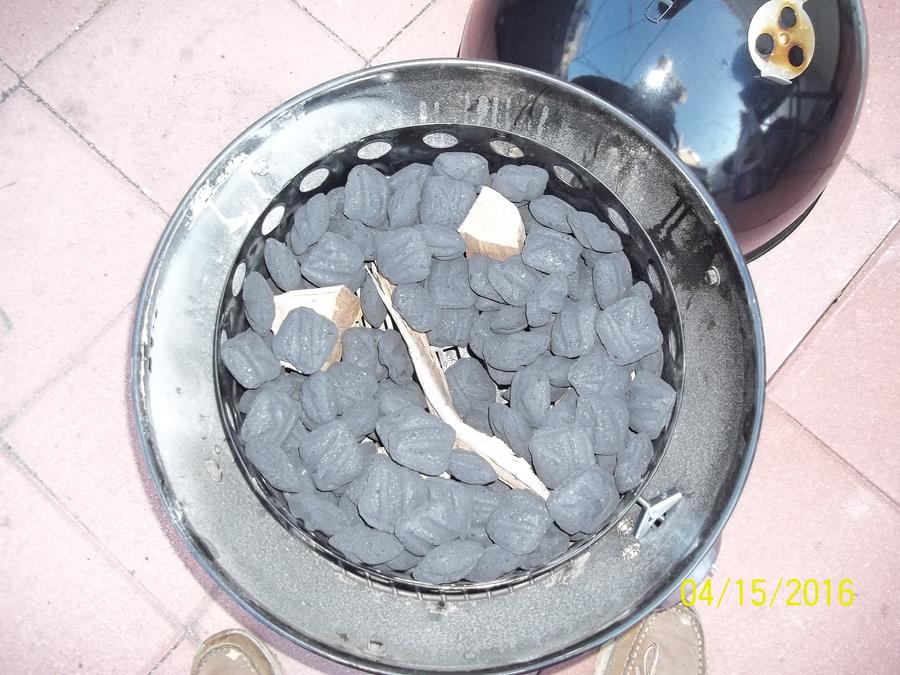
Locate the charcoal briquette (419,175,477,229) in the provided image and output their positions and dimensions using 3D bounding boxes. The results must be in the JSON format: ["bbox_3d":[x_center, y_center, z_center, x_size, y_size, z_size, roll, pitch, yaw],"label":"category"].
[{"bbox_3d":[-0.003,-0.121,0.742,0.051,0.029,0.051,-6,85,-1],"label":"charcoal briquette"}]

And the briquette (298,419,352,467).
[{"bbox_3d":[-0.096,0.091,0.662,0.050,0.029,0.050,-30,87,-6],"label":"briquette"}]

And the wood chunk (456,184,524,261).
[{"bbox_3d":[0.037,-0.100,0.735,0.055,0.036,0.052,9,73,0],"label":"wood chunk"}]

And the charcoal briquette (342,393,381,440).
[{"bbox_3d":[-0.081,0.069,0.740,0.052,0.028,0.053,-17,109,-3],"label":"charcoal briquette"}]

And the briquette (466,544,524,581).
[{"bbox_3d":[0.033,0.175,0.664,0.050,0.030,0.050,-26,56,1],"label":"briquette"}]

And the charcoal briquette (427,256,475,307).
[{"bbox_3d":[0.000,-0.049,0.720,0.052,0.028,0.053,0,84,0],"label":"charcoal briquette"}]

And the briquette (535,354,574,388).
[{"bbox_3d":[0.094,0.021,0.735,0.052,0.028,0.053,-6,98,1],"label":"briquette"}]

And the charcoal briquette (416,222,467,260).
[{"bbox_3d":[-0.011,-0.086,0.728,0.050,0.030,0.050,7,47,-4],"label":"charcoal briquette"}]

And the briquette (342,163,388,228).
[{"bbox_3d":[-0.072,-0.122,0.713,0.046,0.050,0.029,19,33,31],"label":"briquette"}]

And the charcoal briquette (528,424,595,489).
[{"bbox_3d":[0.089,0.094,0.658,0.050,0.030,0.050,-17,77,15],"label":"charcoal briquette"}]

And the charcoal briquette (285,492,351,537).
[{"bbox_3d":[-0.112,0.150,0.715,0.053,0.028,0.052,31,58,-2],"label":"charcoal briquette"}]

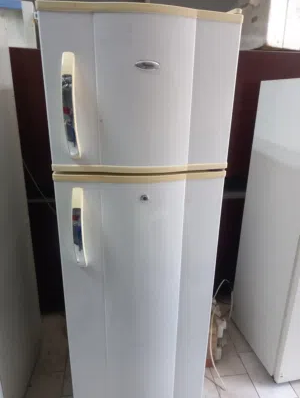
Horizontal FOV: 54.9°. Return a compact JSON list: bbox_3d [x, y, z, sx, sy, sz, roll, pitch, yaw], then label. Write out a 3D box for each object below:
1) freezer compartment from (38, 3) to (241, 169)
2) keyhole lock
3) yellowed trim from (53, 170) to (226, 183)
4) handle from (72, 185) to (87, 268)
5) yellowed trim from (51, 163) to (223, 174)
[{"bbox_3d":[-0.053,-0.400,1.134,0.595,0.471,0.580,-2,19,-8],"label":"freezer compartment"},{"bbox_3d":[-0.019,-0.003,0.965,0.023,0.023,0.012,-2,19,-8],"label":"keyhole lock"},{"bbox_3d":[-0.020,-0.075,0.975,0.590,0.026,0.070,-2,19,-8],"label":"yellowed trim"},{"bbox_3d":[-0.241,0.111,0.982,0.038,0.300,0.045,-2,19,-8],"label":"handle"},{"bbox_3d":[-0.019,-0.105,0.965,0.592,0.023,0.070,-2,19,-8],"label":"yellowed trim"}]

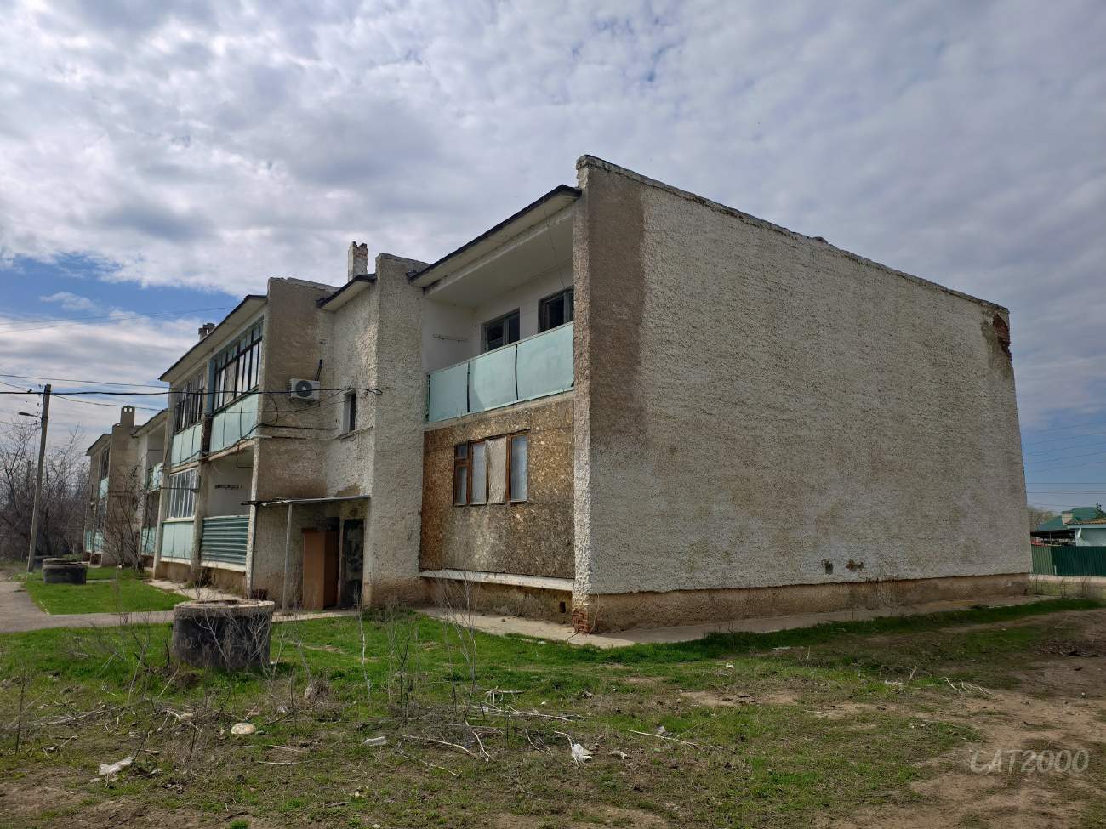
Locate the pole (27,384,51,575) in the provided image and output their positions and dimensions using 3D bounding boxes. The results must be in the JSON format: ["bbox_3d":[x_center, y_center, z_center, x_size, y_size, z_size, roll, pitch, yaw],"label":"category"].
[{"bbox_3d":[-19.722,2.398,28.230,0.230,7.173,0.230,6,-11,-36],"label":"pole"}]

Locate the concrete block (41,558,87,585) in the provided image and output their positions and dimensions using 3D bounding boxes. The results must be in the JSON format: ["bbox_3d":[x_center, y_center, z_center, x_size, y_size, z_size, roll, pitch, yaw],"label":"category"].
[{"bbox_3d":[-15.256,4.860,23.008,1.200,0.760,1.200,6,-11,-36],"label":"concrete block"}]

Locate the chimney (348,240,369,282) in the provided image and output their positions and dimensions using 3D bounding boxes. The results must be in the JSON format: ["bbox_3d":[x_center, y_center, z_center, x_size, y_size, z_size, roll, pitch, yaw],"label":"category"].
[{"bbox_3d":[-5.023,-3.795,18.973,0.400,1.160,0.400,6,-11,-36],"label":"chimney"}]

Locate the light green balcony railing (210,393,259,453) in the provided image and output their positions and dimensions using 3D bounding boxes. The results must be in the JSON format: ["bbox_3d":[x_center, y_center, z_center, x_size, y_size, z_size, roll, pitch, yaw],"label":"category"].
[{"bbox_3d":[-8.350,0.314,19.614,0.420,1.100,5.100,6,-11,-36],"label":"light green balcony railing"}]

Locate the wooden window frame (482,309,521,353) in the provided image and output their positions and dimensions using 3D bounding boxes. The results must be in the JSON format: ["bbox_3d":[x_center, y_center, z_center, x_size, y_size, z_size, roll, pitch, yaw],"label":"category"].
[{"bbox_3d":[-1.117,-1.526,16.579,0.160,1.350,1.600,6,-11,-36],"label":"wooden window frame"}]

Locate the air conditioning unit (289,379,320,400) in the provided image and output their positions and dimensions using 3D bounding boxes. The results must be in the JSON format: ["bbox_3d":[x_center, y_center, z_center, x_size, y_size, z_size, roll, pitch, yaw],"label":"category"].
[{"bbox_3d":[-5.842,-0.559,17.293,0.660,0.490,0.280,6,-11,-36],"label":"air conditioning unit"}]

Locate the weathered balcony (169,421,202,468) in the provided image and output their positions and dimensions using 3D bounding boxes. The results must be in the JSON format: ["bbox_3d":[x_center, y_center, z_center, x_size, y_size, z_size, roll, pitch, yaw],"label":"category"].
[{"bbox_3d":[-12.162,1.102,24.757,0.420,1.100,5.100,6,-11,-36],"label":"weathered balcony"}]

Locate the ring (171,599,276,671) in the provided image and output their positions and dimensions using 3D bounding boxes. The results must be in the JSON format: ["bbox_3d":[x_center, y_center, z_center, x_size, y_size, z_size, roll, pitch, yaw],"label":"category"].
[{"bbox_3d":[-4.154,2.733,9.283,1.170,0.740,1.170,6,-11,-36],"label":"ring"}]

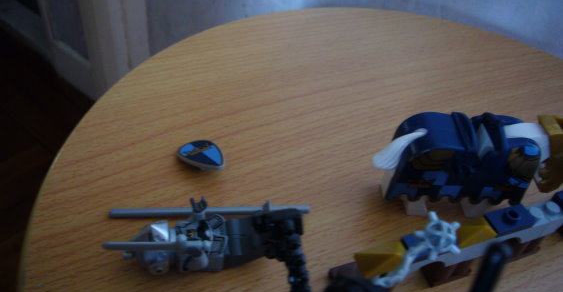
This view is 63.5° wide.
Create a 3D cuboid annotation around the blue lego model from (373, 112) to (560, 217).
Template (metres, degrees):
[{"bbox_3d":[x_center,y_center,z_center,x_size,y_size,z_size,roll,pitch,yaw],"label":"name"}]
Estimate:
[{"bbox_3d":[0.072,0.007,0.168,0.079,0.042,0.019,2,45,-7],"label":"blue lego model"}]

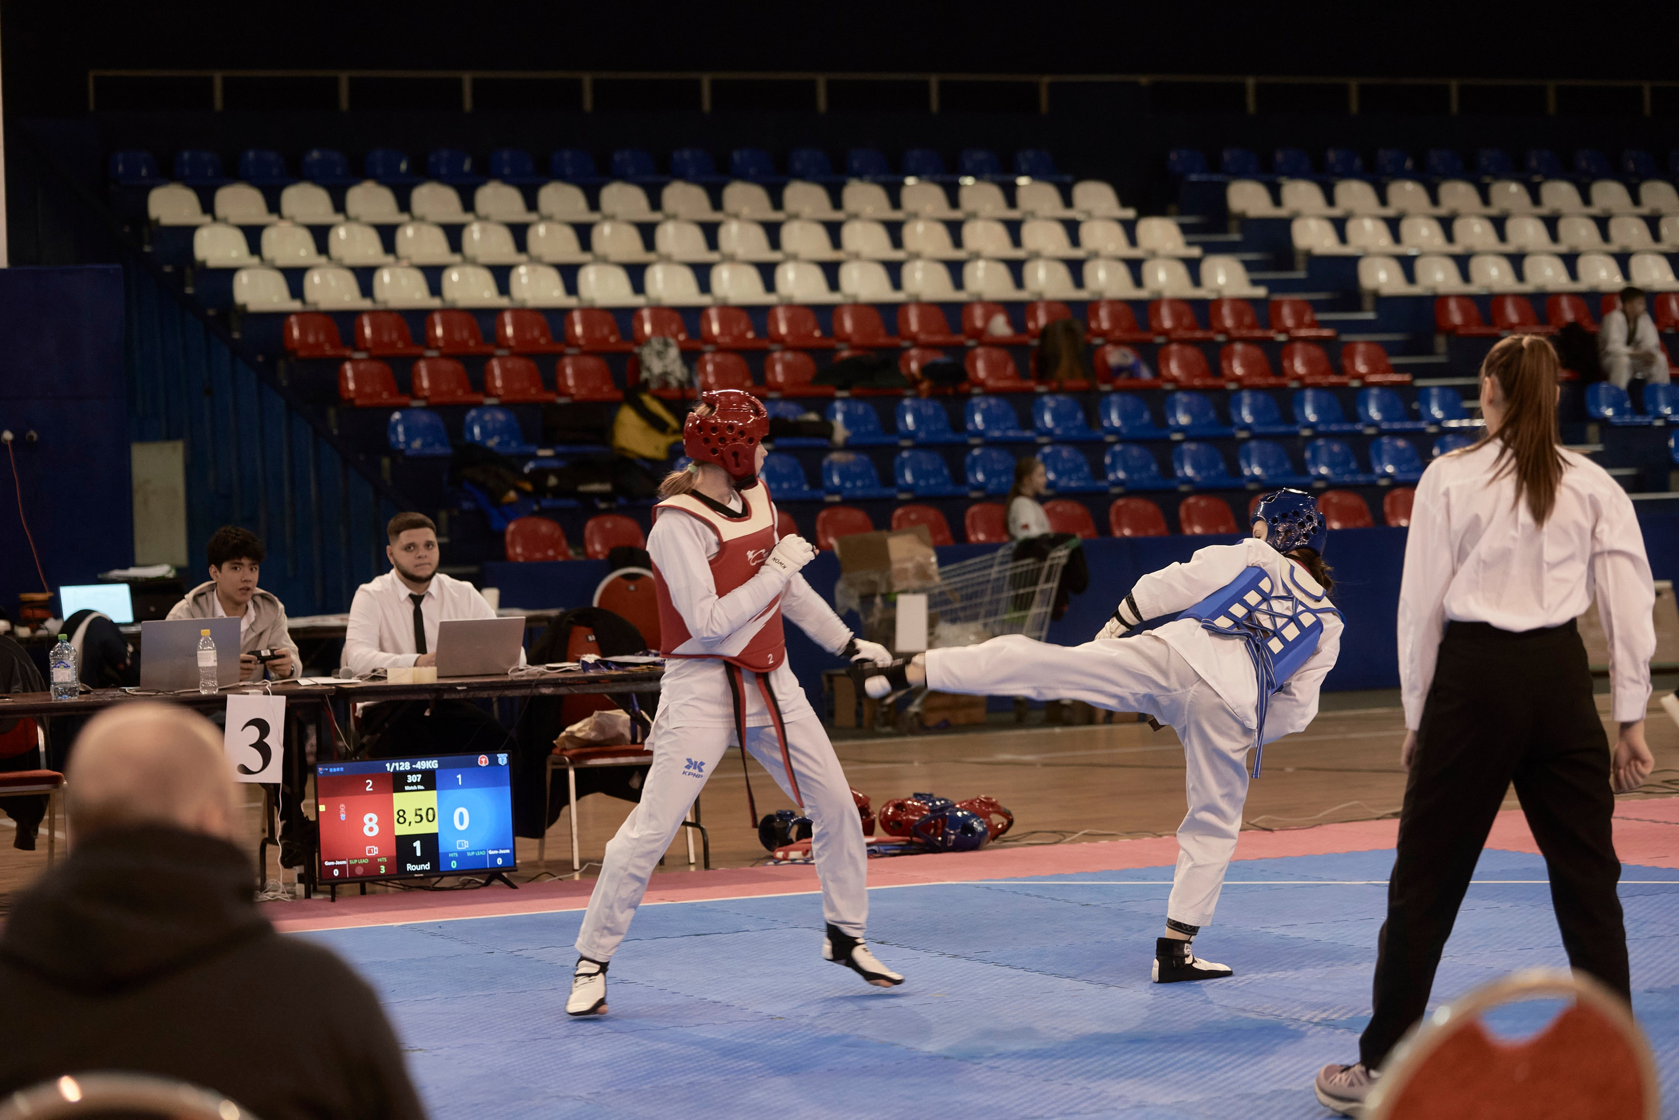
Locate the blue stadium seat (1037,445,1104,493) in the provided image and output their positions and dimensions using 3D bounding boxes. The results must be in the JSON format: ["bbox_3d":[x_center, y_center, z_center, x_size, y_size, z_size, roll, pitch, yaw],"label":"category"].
[{"bbox_3d":[1.486,-0.576,29.227,0.395,0.295,0.360,-2,2,-25],"label":"blue stadium seat"}]

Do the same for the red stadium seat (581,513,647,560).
[{"bbox_3d":[-1.233,-0.098,26.703,0.405,0.295,0.350,-2,2,-26],"label":"red stadium seat"}]

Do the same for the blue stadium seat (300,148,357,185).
[{"bbox_3d":[-3.490,-2.691,32.131,0.360,0.285,0.375,-2,2,-25],"label":"blue stadium seat"}]

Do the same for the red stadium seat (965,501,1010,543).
[{"bbox_3d":[0.954,-0.199,26.670,0.370,0.290,0.345,-2,2,-25],"label":"red stadium seat"}]

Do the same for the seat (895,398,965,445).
[{"bbox_3d":[0.553,-0.845,28.526,0.370,0.290,0.345,-2,2,-25],"label":"seat"}]

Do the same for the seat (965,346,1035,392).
[{"bbox_3d":[1.012,-1.211,29.724,0.420,0.300,0.380,-2,2,-26],"label":"seat"}]

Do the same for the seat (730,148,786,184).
[{"bbox_3d":[-0.572,-2.874,34.037,0.370,0.277,0.350,-2,2,-25],"label":"seat"}]

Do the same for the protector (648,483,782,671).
[{"bbox_3d":[-0.317,0.042,12.300,0.275,0.505,0.375,-2,2,40],"label":"protector"}]

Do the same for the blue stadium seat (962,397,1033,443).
[{"bbox_3d":[1.028,-0.912,29.956,0.405,0.295,0.350,-2,2,-26],"label":"blue stadium seat"}]

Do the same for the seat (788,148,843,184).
[{"bbox_3d":[-0.151,-2.960,35.112,0.405,0.295,0.360,-2,2,-27],"label":"seat"}]

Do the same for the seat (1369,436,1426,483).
[{"bbox_3d":[3.568,-0.640,29.311,0.410,0.300,0.340,-2,1,-26],"label":"seat"}]

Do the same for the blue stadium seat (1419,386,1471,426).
[{"bbox_3d":[4.125,-1.041,31.469,0.405,0.295,0.350,-2,2,-26],"label":"blue stadium seat"}]

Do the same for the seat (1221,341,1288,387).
[{"bbox_3d":[2.696,-1.278,30.530,0.420,0.300,0.380,-2,2,-26],"label":"seat"}]

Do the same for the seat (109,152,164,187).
[{"bbox_3d":[-4.918,-2.736,32.726,0.405,0.295,0.360,-2,2,-27],"label":"seat"}]

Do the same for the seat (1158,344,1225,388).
[{"bbox_3d":[2.268,-1.247,29.867,0.360,0.285,0.375,-2,2,-25],"label":"seat"}]

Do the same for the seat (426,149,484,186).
[{"bbox_3d":[-2.819,-2.898,34.518,0.405,0.295,0.350,-2,2,-26],"label":"seat"}]

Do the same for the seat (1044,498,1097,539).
[{"bbox_3d":[1.390,-0.198,27.190,0.410,0.300,0.340,-2,1,-26],"label":"seat"}]

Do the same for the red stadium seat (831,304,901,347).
[{"bbox_3d":[0.180,-1.522,30.330,0.370,0.277,0.350,-2,2,-25],"label":"red stadium seat"}]

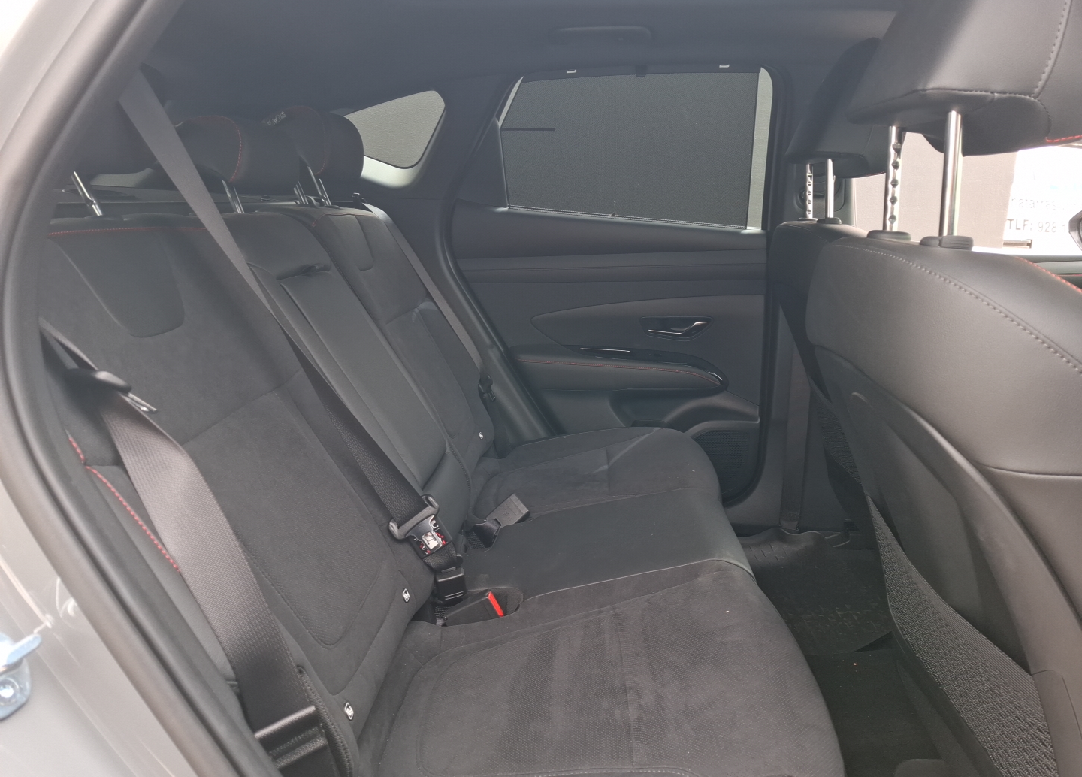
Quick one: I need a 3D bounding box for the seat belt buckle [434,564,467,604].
[{"bbox_3d":[-0.131,0.282,1.035,0.041,0.043,0.025,-14,15,-20],"label":"seat belt buckle"}]

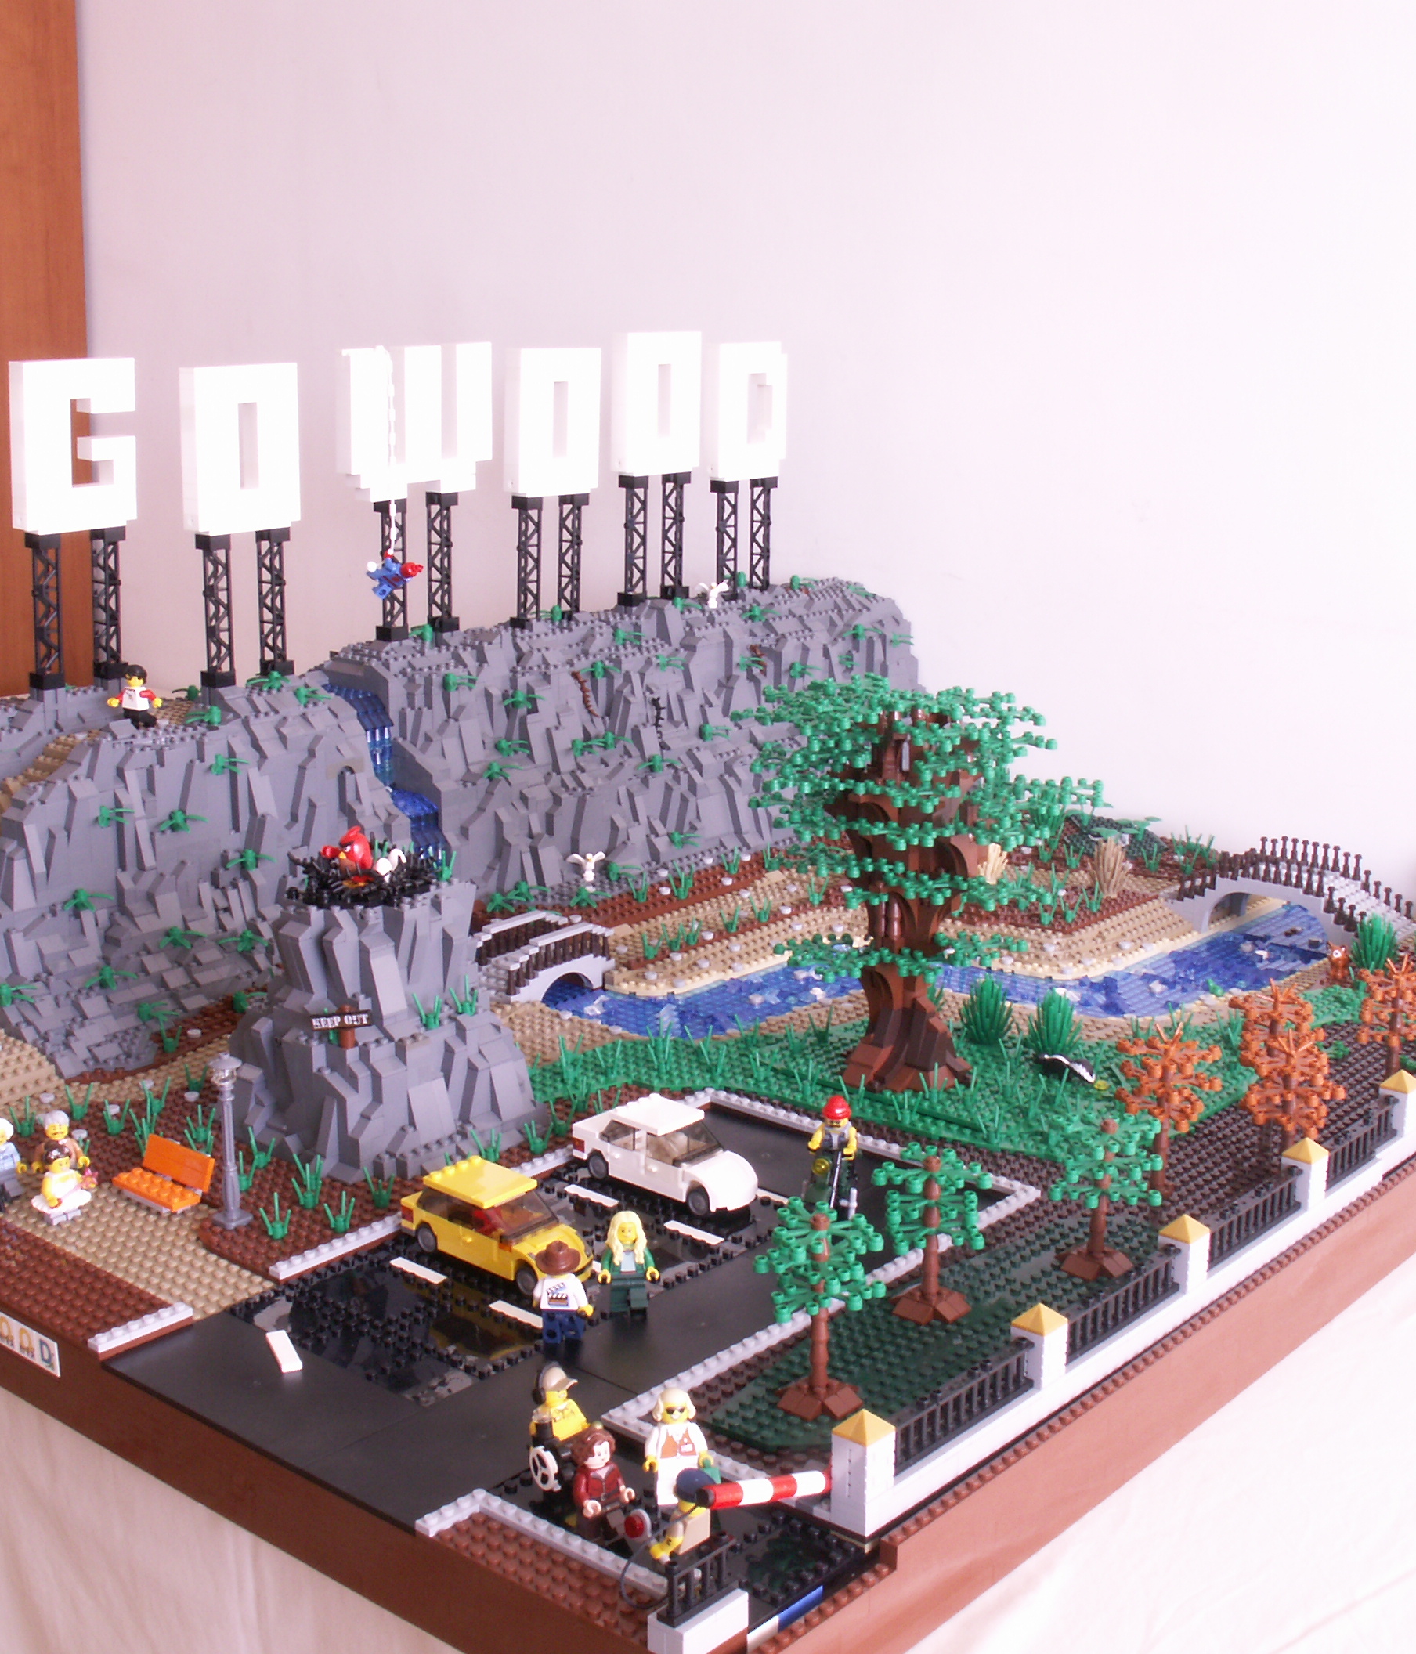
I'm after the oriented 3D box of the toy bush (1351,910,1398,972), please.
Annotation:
[{"bbox_3d":[0.419,0.074,1.398,0.029,0.040,0.029,12,18,39],"label":"toy bush"}]

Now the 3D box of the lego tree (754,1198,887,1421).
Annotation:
[{"bbox_3d":[0.044,0.186,0.866,0.049,0.080,0.049,0,14,0],"label":"lego tree"}]

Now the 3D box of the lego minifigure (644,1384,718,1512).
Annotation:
[{"bbox_3d":[-0.011,0.223,0.801,0.026,0.043,0.015,-3,14,-13],"label":"lego minifigure"}]

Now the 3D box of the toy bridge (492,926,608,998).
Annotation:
[{"bbox_3d":[-0.107,0.083,1.389,0.047,0.041,0.095,12,18,40],"label":"toy bridge"}]

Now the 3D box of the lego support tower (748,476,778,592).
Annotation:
[{"bbox_3d":[0.044,-0.227,1.756,0.016,0.094,0.016,12,18,39],"label":"lego support tower"}]

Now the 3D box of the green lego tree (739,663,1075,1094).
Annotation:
[{"bbox_3d":[0.107,0.032,1.198,0.175,0.213,0.175,0,14,0],"label":"green lego tree"}]

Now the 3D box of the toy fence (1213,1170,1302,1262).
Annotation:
[{"bbox_3d":[0.237,0.173,0.988,0.008,0.020,0.096,12,18,39],"label":"toy fence"}]

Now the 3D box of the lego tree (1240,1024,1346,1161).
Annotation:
[{"bbox_3d":[0.278,0.135,1.067,0.048,0.081,0.048,12,18,39],"label":"lego tree"}]

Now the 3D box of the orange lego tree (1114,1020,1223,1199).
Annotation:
[{"bbox_3d":[0.220,0.134,1.063,0.052,0.085,0.052,0,14,0],"label":"orange lego tree"}]

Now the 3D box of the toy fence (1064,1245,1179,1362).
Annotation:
[{"bbox_3d":[0.164,0.193,0.902,0.008,0.020,0.096,12,18,40],"label":"toy fence"}]

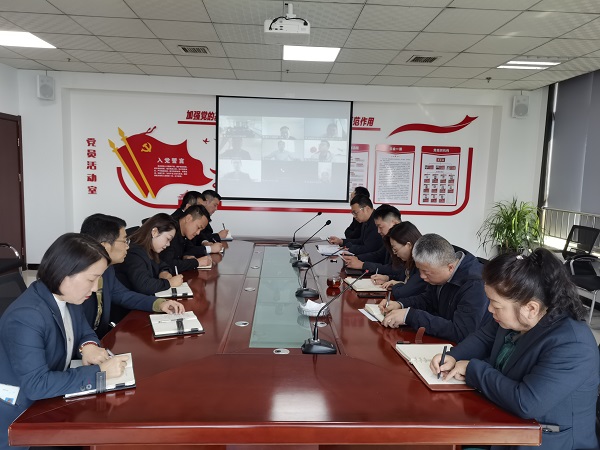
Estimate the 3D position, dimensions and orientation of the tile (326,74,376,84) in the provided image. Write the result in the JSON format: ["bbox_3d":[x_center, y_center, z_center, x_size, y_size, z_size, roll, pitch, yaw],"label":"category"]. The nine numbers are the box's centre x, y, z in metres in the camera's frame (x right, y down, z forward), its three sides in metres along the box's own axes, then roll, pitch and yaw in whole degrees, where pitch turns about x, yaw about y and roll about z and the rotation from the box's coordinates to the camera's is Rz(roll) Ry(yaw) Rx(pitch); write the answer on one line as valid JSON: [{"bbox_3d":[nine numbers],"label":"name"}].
[{"bbox_3d":[0.654,-1.924,6.164,0.600,0.015,0.600,2,6,-3],"label":"tile"}]

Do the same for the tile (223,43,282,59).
[{"bbox_3d":[-0.483,-1.823,4.881,0.600,0.020,0.600,1,6,-3],"label":"tile"}]

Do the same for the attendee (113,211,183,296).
[{"bbox_3d":[-0.955,0.519,2.880,0.540,1.168,0.480,1,6,-3],"label":"attendee"}]

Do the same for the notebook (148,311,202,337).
[{"bbox_3d":[-0.555,0.439,2.098,0.200,0.020,0.287,-1,7,-22],"label":"notebook"}]

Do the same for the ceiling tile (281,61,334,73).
[{"bbox_3d":[0.086,-1.869,5.506,0.600,0.020,0.600,2,6,-3],"label":"ceiling tile"}]

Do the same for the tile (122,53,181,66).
[{"bbox_3d":[-1.715,-1.928,5.439,0.600,0.015,0.600,2,6,-3],"label":"tile"}]

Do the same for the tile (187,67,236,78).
[{"bbox_3d":[-1.141,-1.965,6.041,0.600,0.020,0.600,2,6,-3],"label":"tile"}]

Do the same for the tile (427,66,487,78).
[{"bbox_3d":[1.883,-1.822,5.598,0.600,0.020,0.600,2,6,-3],"label":"tile"}]

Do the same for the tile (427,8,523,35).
[{"bbox_3d":[1.374,-1.645,3.786,0.600,0.020,0.600,1,6,-3],"label":"tile"}]

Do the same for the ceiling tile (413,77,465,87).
[{"bbox_3d":[1.854,-1.886,6.194,0.600,0.020,0.600,2,6,-3],"label":"ceiling tile"}]

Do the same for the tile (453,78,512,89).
[{"bbox_3d":[2.453,-1.871,6.224,0.600,0.020,0.600,2,6,-3],"label":"tile"}]

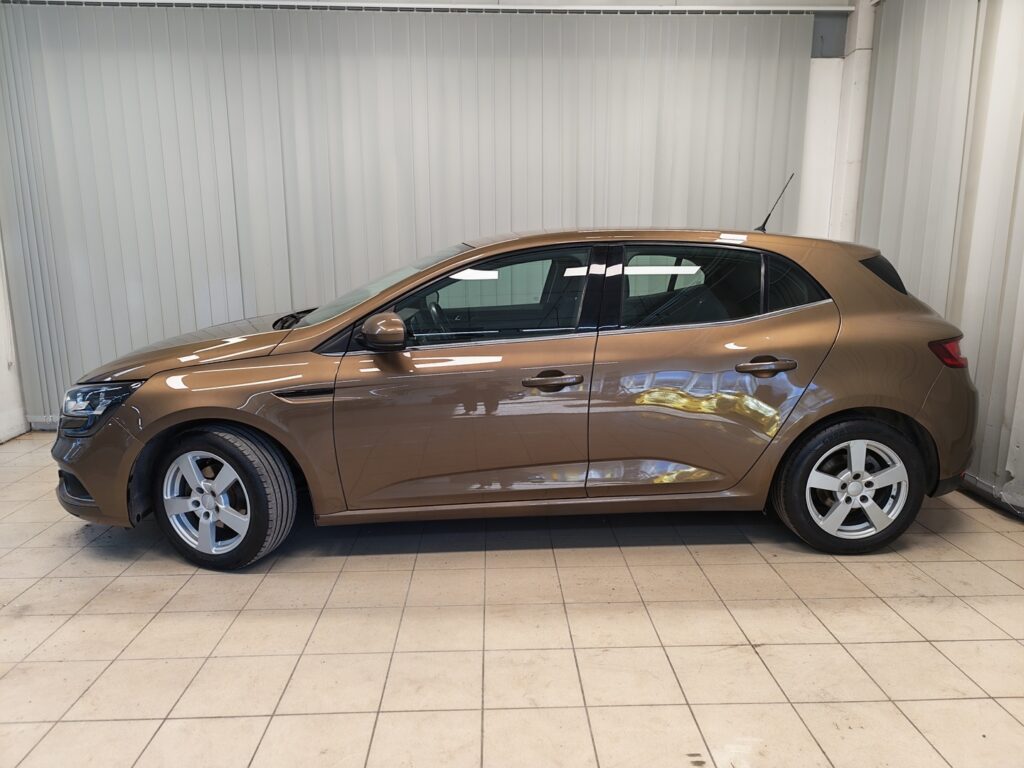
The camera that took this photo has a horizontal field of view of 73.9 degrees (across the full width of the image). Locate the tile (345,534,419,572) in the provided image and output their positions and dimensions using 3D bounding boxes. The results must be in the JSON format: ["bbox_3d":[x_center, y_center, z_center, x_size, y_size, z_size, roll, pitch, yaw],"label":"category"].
[{"bbox_3d":[-0.566,0.761,2.986,0.298,0.010,0.298,-1,10,-1],"label":"tile"}]

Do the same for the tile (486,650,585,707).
[{"bbox_3d":[0.061,0.912,2.101,0.297,0.010,0.297,-1,11,-2],"label":"tile"}]

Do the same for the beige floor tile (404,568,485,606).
[{"bbox_3d":[-0.257,0.812,2.698,0.298,0.010,0.298,-1,10,-1],"label":"beige floor tile"}]

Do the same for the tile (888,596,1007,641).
[{"bbox_3d":[1.552,0.846,2.449,0.298,0.012,0.298,-1,11,-2],"label":"tile"}]

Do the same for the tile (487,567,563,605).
[{"bbox_3d":[0.043,0.802,2.689,0.297,0.010,0.297,-1,11,-2],"label":"tile"}]

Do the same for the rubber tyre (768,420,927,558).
[{"bbox_3d":[1.450,0.419,2.981,0.632,0.626,0.210,-1,11,-2],"label":"rubber tyre"}]

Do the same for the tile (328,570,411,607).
[{"bbox_3d":[-0.556,0.810,2.669,0.298,0.010,0.298,-1,11,-2],"label":"tile"}]

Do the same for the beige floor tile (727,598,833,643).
[{"bbox_3d":[0.953,0.850,2.427,0.298,0.010,0.298,-1,11,-2],"label":"beige floor tile"}]

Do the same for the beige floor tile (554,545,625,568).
[{"bbox_3d":[0.335,0.749,3.003,0.298,0.012,0.298,-1,11,-2],"label":"beige floor tile"}]

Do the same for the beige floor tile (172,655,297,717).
[{"bbox_3d":[-0.837,0.926,2.085,0.298,0.010,0.298,-1,11,-2],"label":"beige floor tile"}]

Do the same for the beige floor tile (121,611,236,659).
[{"bbox_3d":[-1.151,0.878,2.379,0.298,0.010,0.298,-1,10,-1],"label":"beige floor tile"}]

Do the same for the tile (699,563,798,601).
[{"bbox_3d":[0.943,0.797,2.726,0.298,0.012,0.298,-1,11,-2],"label":"tile"}]

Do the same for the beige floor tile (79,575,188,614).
[{"bbox_3d":[-1.456,0.823,2.656,0.298,0.012,0.298,-1,11,-2],"label":"beige floor tile"}]

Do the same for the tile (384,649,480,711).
[{"bbox_3d":[-0.240,0.921,2.106,0.298,0.010,0.298,-1,10,-1],"label":"tile"}]

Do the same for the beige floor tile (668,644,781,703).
[{"bbox_3d":[0.662,0.910,2.130,0.298,0.010,0.298,-1,11,-2],"label":"beige floor tile"}]

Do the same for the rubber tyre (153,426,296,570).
[{"bbox_3d":[-1.218,0.468,2.874,0.632,0.630,0.212,3,11,19],"label":"rubber tyre"}]

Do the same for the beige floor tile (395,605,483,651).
[{"bbox_3d":[-0.247,0.861,2.386,0.297,0.010,0.297,-1,11,-2],"label":"beige floor tile"}]

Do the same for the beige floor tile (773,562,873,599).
[{"bbox_3d":[1.243,0.794,2.735,0.298,0.012,0.298,-1,11,-2],"label":"beige floor tile"}]

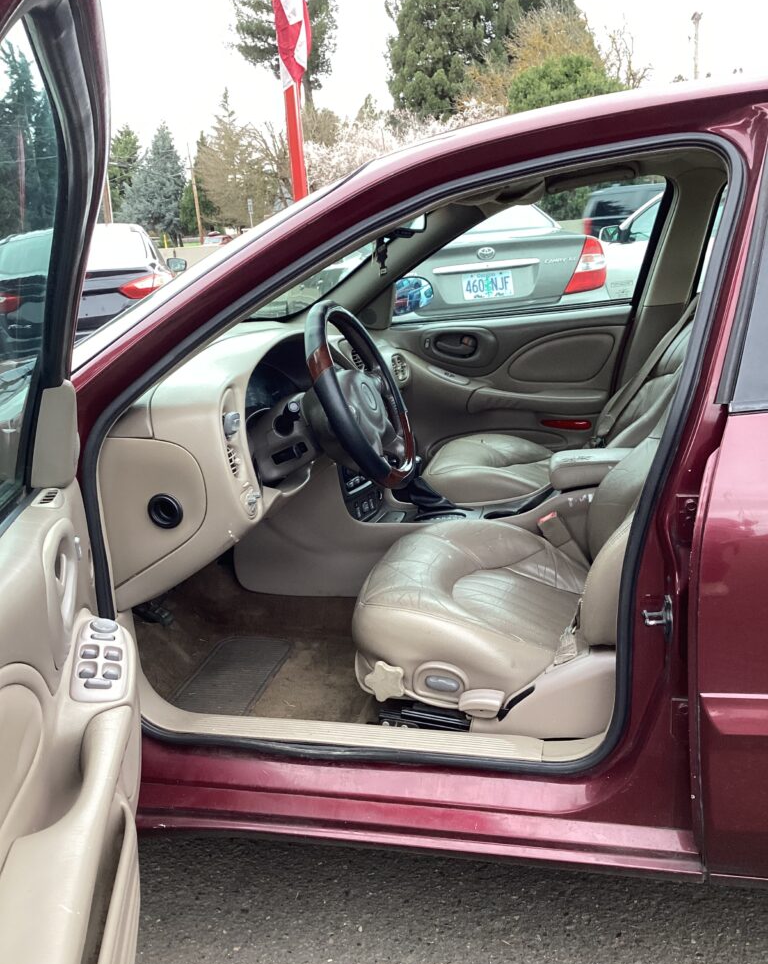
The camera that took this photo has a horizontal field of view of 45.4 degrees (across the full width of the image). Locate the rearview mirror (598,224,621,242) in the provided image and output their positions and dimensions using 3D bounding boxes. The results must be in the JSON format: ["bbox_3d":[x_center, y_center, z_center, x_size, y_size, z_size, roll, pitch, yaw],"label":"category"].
[{"bbox_3d":[1.778,-1.951,7.200,0.200,0.150,0.130,-6,16,-5],"label":"rearview mirror"}]

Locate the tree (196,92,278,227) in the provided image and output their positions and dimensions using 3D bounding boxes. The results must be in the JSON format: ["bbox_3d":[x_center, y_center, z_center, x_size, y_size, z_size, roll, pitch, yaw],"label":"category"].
[{"bbox_3d":[-8.940,-18.995,56.309,5.200,9.265,5.200,-6,16,-7],"label":"tree"}]

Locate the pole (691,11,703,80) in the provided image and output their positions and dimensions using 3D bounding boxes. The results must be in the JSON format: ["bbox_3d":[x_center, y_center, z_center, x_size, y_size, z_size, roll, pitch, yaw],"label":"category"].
[{"bbox_3d":[16.852,-19.738,49.787,0.550,10.561,0.450,1,17,18],"label":"pole"}]

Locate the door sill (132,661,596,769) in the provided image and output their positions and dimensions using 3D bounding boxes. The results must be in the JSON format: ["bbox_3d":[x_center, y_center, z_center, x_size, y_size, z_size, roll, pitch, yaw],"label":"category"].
[{"bbox_3d":[-0.034,0.416,1.635,0.860,0.100,0.140,1,17,17],"label":"door sill"}]

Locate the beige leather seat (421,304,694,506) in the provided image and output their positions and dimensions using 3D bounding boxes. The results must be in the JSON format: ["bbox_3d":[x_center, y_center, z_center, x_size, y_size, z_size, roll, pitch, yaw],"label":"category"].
[{"bbox_3d":[0.589,-0.209,2.436,0.900,0.880,0.540,1,17,17],"label":"beige leather seat"}]

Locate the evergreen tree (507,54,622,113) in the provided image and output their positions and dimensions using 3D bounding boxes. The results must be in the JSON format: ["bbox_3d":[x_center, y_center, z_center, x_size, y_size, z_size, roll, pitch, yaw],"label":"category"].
[{"bbox_3d":[6.185,-11.398,31.483,4.600,6.157,4.600,-1,16,11],"label":"evergreen tree"}]

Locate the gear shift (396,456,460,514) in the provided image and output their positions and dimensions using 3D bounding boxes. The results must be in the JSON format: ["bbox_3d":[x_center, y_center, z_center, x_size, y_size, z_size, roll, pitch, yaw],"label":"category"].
[{"bbox_3d":[0.103,0.005,2.252,0.160,0.160,0.100,1,17,17],"label":"gear shift"}]

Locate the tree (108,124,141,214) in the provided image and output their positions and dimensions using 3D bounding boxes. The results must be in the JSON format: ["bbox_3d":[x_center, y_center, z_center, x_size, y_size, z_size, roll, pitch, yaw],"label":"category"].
[{"bbox_3d":[-18.537,-21.055,66.392,4.000,9.059,4.000,-8,16,-13],"label":"tree"}]

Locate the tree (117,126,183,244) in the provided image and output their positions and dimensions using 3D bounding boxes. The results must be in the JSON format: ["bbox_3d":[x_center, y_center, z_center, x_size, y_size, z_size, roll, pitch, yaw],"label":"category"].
[{"bbox_3d":[-14.844,-19.224,60.362,4.600,8.327,4.600,-8,16,-11],"label":"tree"}]

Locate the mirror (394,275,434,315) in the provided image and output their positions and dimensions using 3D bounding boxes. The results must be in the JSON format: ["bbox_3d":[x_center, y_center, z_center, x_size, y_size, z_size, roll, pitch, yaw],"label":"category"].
[{"bbox_3d":[0.105,-0.638,3.130,0.120,0.150,0.210,9,20,38],"label":"mirror"}]

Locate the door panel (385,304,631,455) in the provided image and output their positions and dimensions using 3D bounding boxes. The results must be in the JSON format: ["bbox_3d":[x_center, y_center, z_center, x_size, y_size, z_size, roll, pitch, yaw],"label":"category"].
[{"bbox_3d":[0.338,-0.262,2.905,0.900,0.570,0.140,1,17,17],"label":"door panel"}]

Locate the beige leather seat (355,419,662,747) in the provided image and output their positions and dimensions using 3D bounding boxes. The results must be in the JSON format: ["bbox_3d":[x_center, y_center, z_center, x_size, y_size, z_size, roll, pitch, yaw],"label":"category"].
[{"bbox_3d":[0.402,-0.004,1.750,0.880,0.880,0.540,1,17,17],"label":"beige leather seat"}]

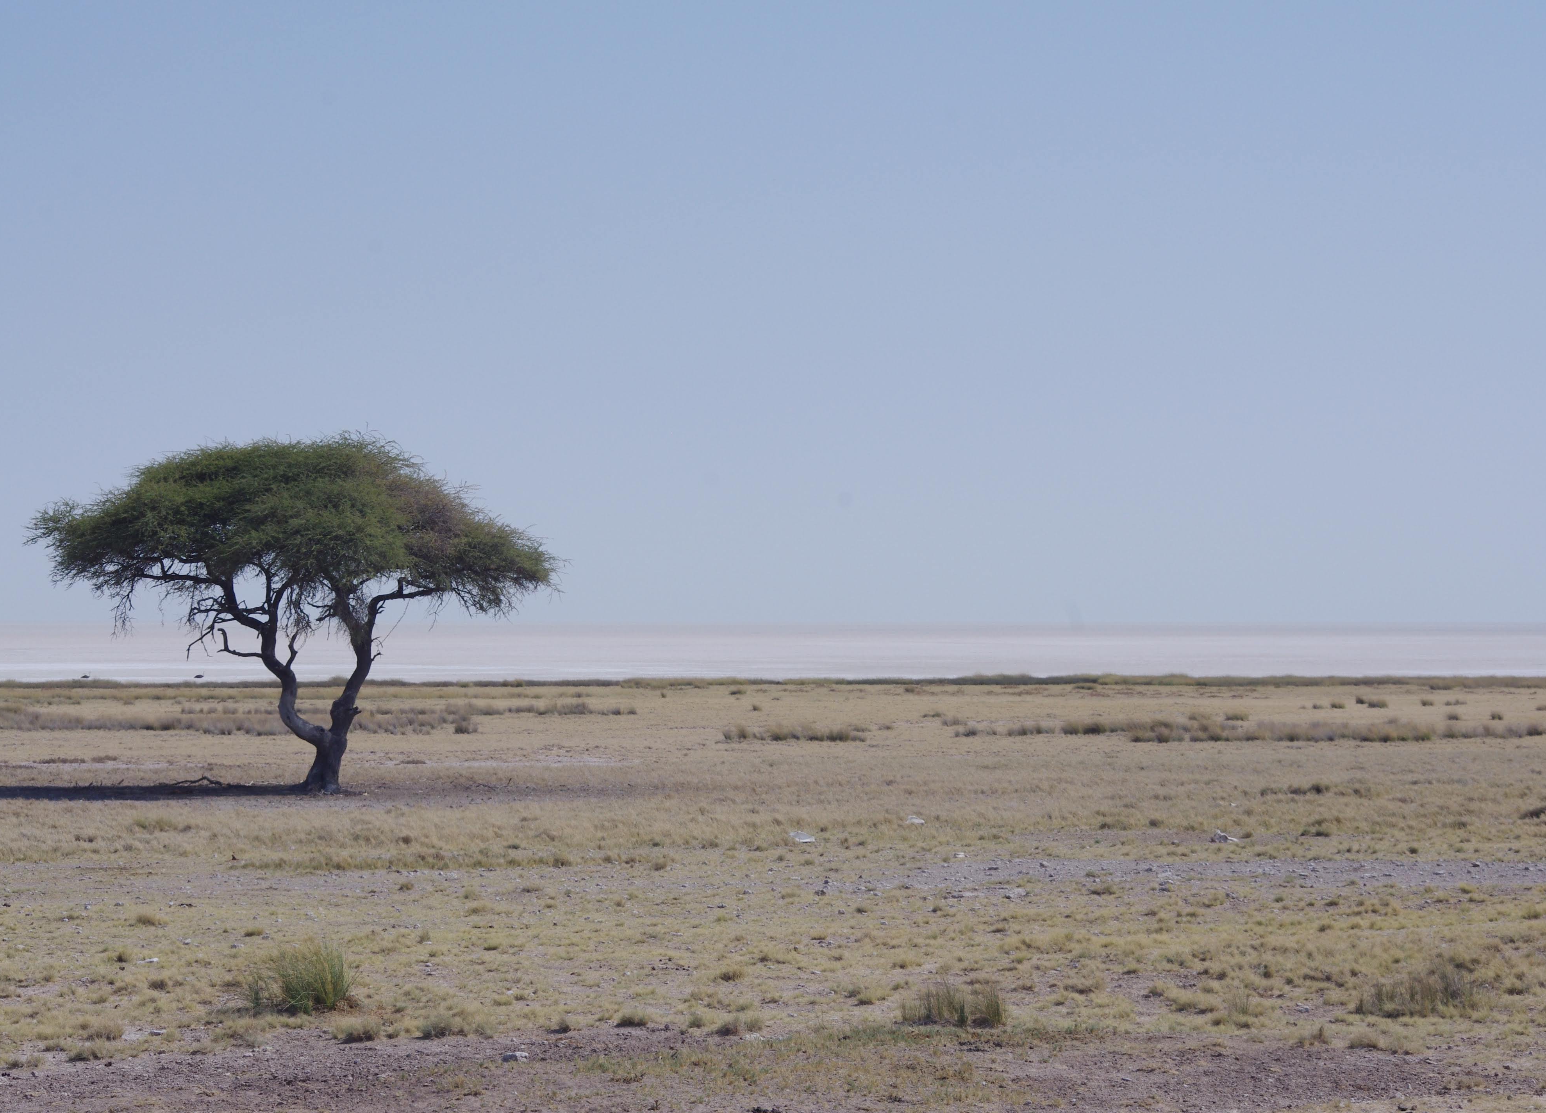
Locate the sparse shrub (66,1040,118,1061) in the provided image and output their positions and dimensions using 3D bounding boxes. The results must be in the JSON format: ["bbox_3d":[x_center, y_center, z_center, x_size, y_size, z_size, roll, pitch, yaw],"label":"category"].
[{"bbox_3d":[-3.871,2.807,27.727,0.312,0.102,0.281,0,-1,0],"label":"sparse shrub"}]

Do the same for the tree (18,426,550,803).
[{"bbox_3d":[-7.382,0.875,75.000,8.106,5.491,7.400,0,-1,0],"label":"tree"}]

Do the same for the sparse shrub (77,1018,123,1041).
[{"bbox_3d":[-4.023,2.822,29.152,0.281,0.118,0.253,0,-1,0],"label":"sparse shrub"}]

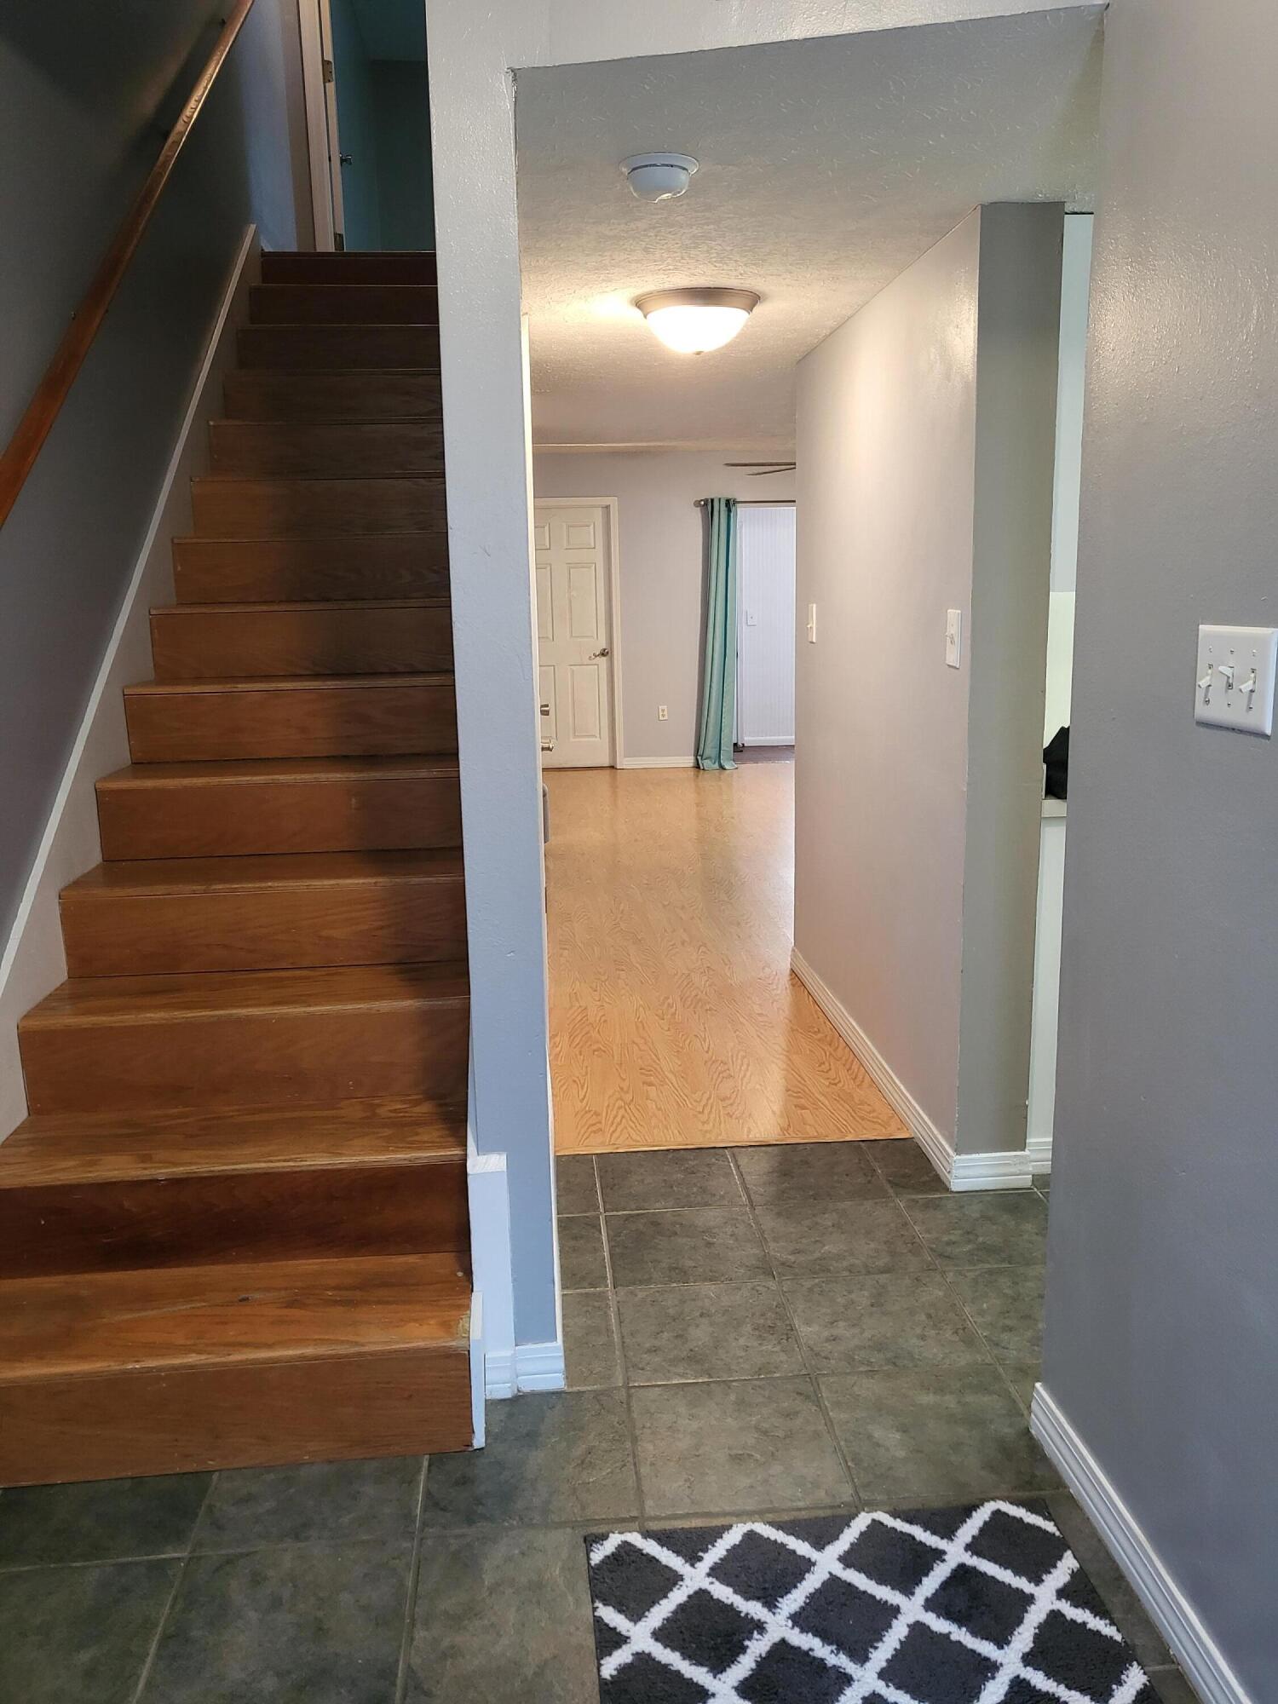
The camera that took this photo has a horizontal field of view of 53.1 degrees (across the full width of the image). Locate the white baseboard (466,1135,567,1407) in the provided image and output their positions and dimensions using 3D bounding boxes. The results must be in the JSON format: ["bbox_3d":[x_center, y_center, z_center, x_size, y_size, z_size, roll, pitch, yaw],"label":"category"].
[{"bbox_3d":[-0.206,0.701,2.175,0.150,0.450,0.090,-2,11,-5],"label":"white baseboard"}]

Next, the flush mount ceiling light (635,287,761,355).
[{"bbox_3d":[0.155,-1.356,3.314,0.325,0.135,0.325,-2,11,-5],"label":"flush mount ceiling light"}]

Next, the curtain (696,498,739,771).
[{"bbox_3d":[0.613,-1.682,9.980,0.330,2.076,0.120,-2,11,-5],"label":"curtain"}]

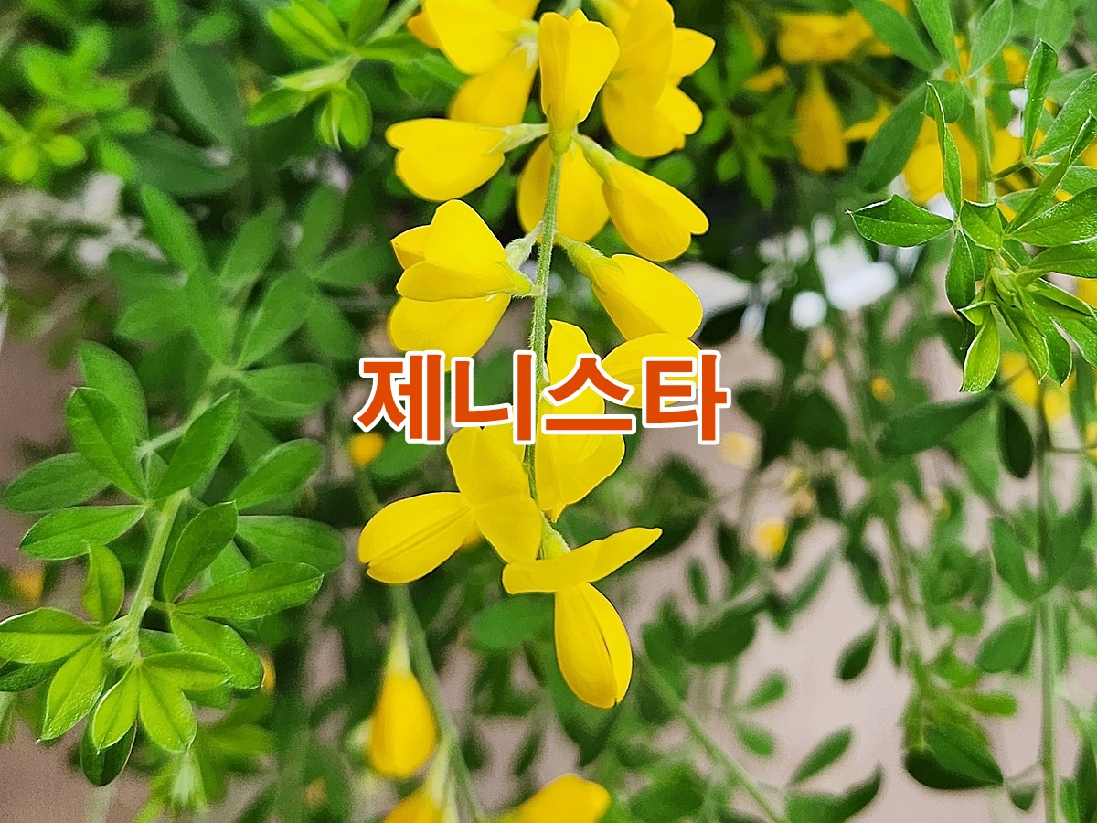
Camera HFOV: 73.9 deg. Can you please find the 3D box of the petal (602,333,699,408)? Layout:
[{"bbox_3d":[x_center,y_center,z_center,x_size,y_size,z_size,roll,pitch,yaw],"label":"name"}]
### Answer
[{"bbox_3d":[0.016,-0.006,0.113,0.015,0.011,0.006,7,12,-10],"label":"petal"}]

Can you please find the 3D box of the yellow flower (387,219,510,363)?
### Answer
[{"bbox_3d":[-0.015,-0.019,0.112,0.014,0.021,0.014,-12,13,-29],"label":"yellow flower"}]

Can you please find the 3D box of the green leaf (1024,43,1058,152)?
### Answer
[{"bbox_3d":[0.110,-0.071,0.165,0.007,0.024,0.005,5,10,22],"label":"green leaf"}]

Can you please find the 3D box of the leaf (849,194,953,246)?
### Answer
[{"bbox_3d":[0.072,-0.040,0.149,0.024,0.010,0.003,1,-25,-14],"label":"leaf"}]

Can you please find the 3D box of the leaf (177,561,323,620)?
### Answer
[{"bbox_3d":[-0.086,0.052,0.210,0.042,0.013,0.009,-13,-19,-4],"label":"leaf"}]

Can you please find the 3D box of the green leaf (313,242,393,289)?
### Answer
[{"bbox_3d":[-0.058,-0.044,0.217,0.024,0.011,0.004,-24,-14,-14],"label":"green leaf"}]

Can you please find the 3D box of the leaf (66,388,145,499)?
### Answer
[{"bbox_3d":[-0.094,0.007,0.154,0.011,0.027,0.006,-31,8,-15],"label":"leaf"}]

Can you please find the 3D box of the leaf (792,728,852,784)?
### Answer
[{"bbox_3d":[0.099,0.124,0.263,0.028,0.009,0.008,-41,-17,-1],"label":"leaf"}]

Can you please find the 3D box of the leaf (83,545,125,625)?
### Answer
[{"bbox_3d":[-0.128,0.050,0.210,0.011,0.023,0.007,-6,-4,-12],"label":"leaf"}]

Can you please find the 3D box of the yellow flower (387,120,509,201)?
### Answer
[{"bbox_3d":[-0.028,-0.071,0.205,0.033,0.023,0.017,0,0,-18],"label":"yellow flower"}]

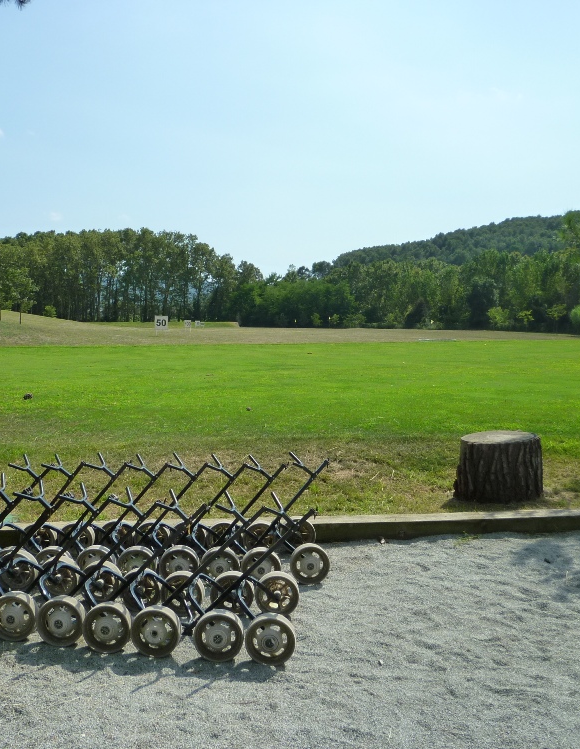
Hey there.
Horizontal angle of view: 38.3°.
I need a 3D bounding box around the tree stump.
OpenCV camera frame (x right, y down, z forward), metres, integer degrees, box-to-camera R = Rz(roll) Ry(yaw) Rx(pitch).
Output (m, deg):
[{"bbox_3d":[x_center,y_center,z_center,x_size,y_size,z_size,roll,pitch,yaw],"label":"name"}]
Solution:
[{"bbox_3d":[1.765,0.790,7.080,0.740,0.490,0.710,0,4,0],"label":"tree stump"}]

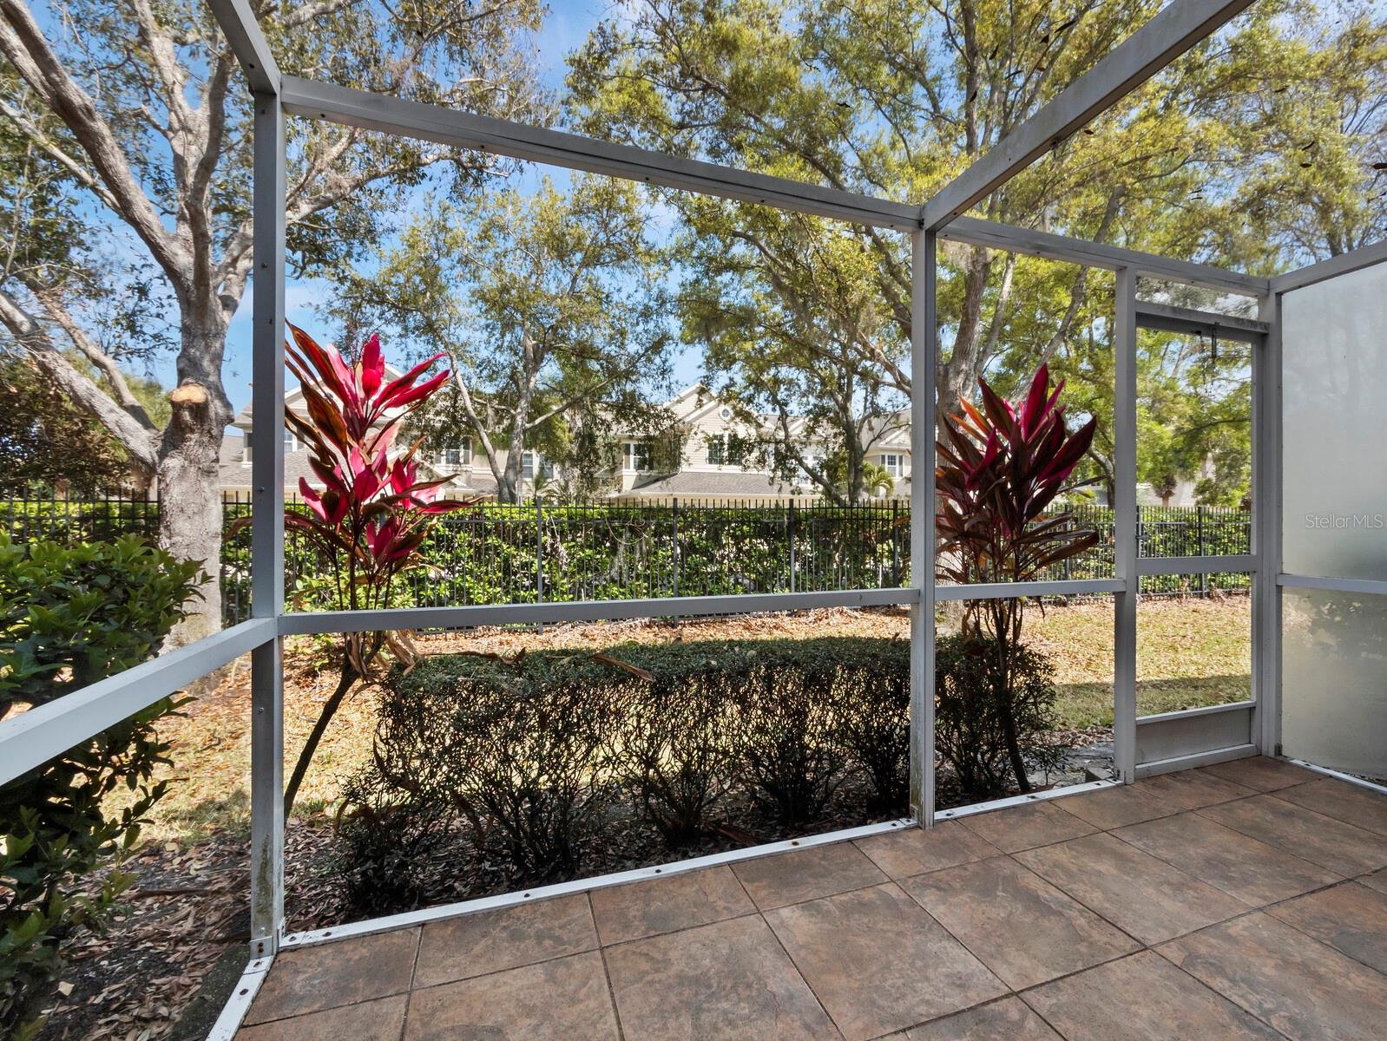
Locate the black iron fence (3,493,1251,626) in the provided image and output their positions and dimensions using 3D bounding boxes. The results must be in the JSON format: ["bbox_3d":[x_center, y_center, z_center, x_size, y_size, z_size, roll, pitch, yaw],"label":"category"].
[{"bbox_3d":[2.200,0.640,9.250,20.000,1.750,1.000,0,0,-17],"label":"black iron fence"}]

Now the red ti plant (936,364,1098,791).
[{"bbox_3d":[1.490,0.260,2.660,0.870,1.980,0.820,0,0,-17],"label":"red ti plant"}]

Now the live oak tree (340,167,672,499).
[{"bbox_3d":[-4.548,-3.350,13.500,8.209,9.901,7.600,0,0,0],"label":"live oak tree"}]

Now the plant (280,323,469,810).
[{"bbox_3d":[-1.360,0.250,2.280,0.860,2.050,0.820,0,0,-17],"label":"plant"}]

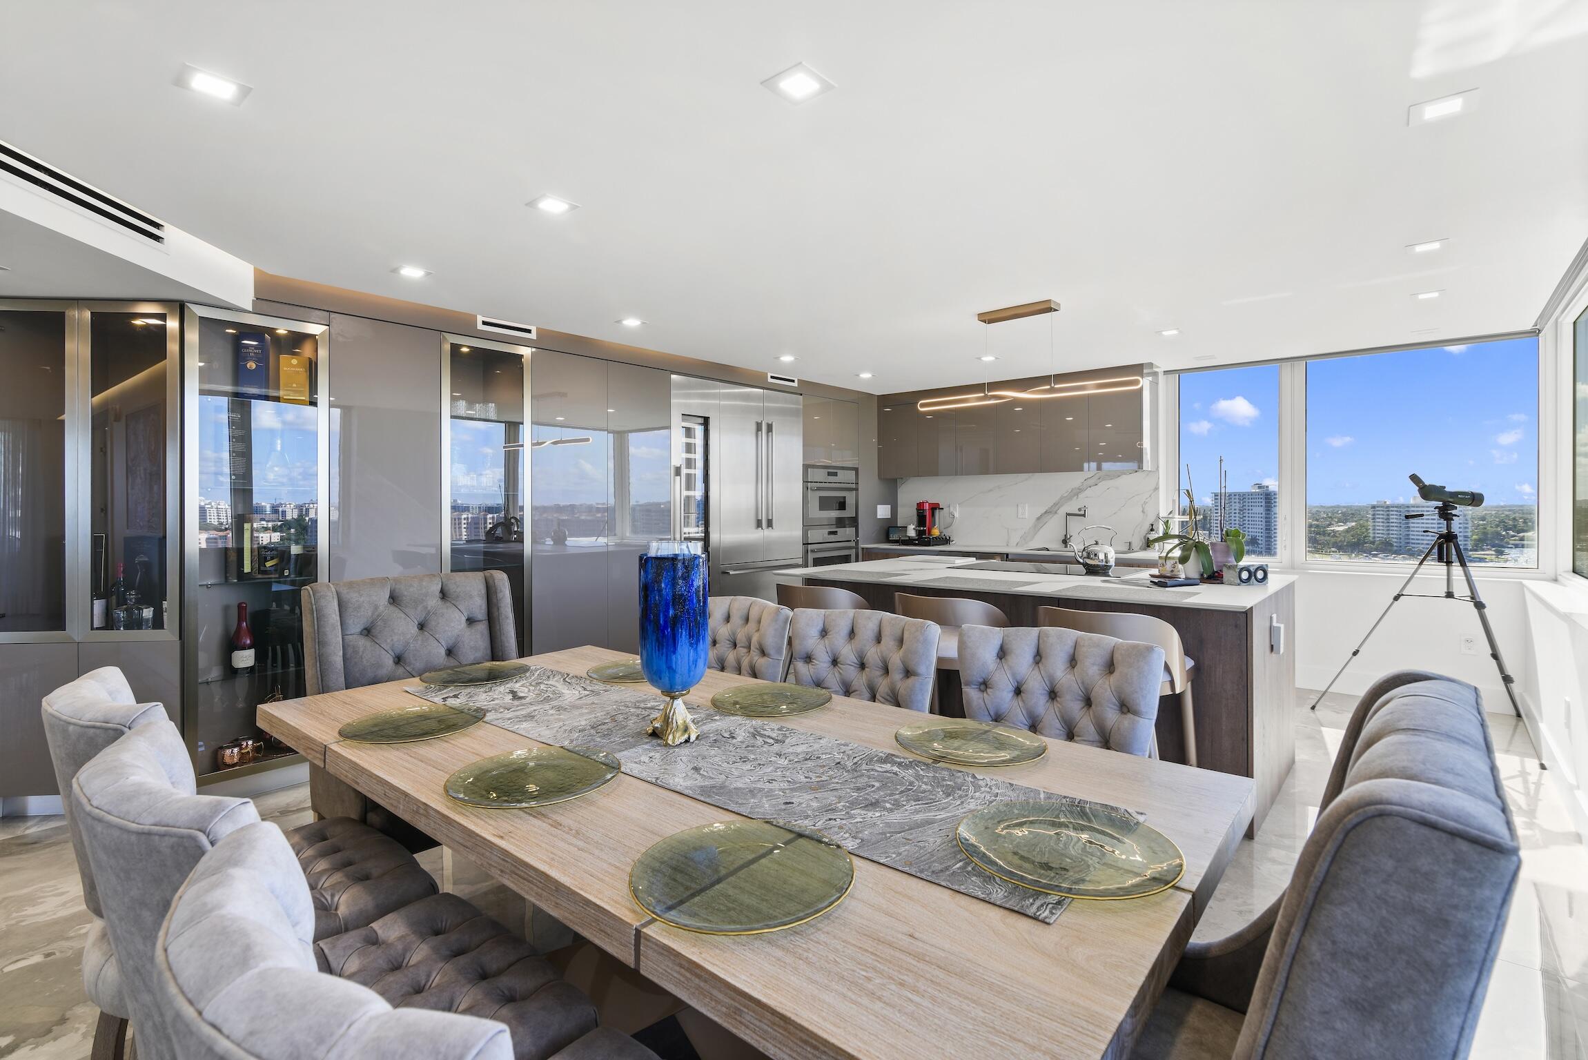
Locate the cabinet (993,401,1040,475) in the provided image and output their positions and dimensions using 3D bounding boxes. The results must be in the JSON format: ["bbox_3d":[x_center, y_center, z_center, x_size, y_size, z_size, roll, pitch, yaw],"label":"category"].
[{"bbox_3d":[1.973,-0.808,5.975,0.375,0.692,0.309,1,2,42],"label":"cabinet"}]

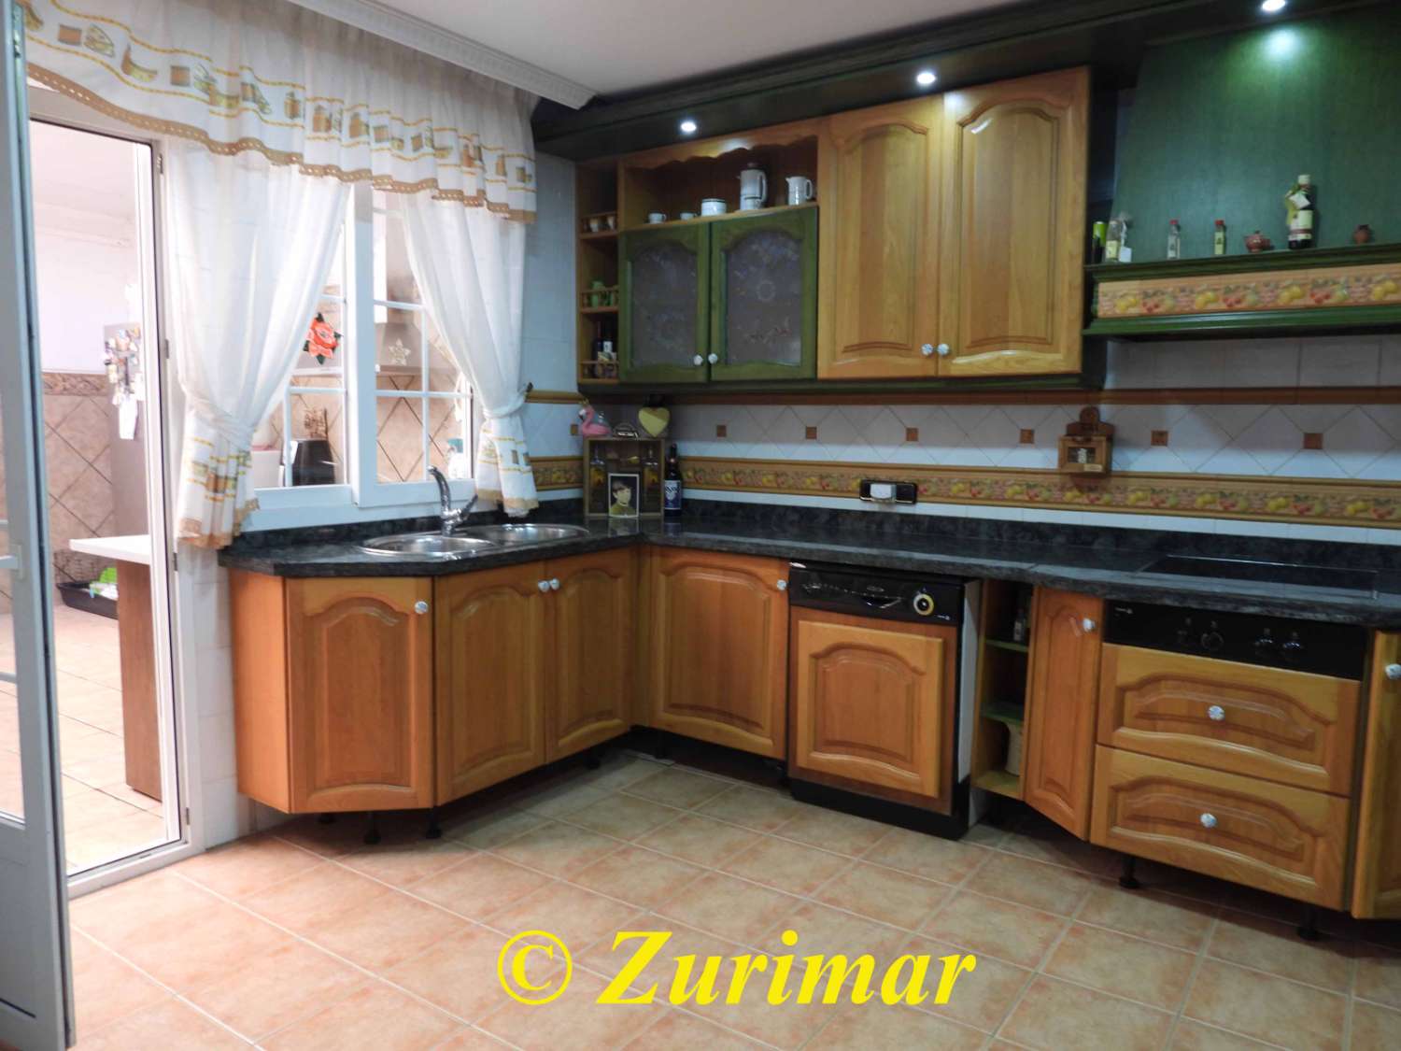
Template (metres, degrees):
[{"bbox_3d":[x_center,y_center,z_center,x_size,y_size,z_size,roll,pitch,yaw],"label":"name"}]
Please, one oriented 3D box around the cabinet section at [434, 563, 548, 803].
[{"bbox_3d":[-0.879,0.468,3.280,0.520,0.710,0.470,4,6,35],"label":"cabinet section"}]

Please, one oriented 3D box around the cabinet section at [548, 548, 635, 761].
[{"bbox_3d":[-0.620,0.427,3.622,0.573,0.702,0.474,4,6,34],"label":"cabinet section"}]

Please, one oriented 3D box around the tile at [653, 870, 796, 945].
[{"bbox_3d":[0.077,1.034,2.632,0.306,0.010,0.306,4,6,35],"label":"tile"}]

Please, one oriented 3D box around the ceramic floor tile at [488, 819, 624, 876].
[{"bbox_3d":[-0.428,0.984,2.951,0.300,0.010,0.300,4,6,35],"label":"ceramic floor tile"}]

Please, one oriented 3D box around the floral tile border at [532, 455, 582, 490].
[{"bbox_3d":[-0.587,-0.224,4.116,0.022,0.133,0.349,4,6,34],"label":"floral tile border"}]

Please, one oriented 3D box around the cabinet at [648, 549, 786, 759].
[{"bbox_3d":[0.200,0.428,3.766,0.625,0.700,0.550,4,6,35],"label":"cabinet"}]

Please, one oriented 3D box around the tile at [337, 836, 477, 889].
[{"bbox_3d":[-0.855,0.987,2.874,0.300,0.010,0.300,4,6,35],"label":"tile"}]

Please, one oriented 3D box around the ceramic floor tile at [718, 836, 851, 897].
[{"bbox_3d":[0.257,1.016,2.901,0.307,0.010,0.307,4,6,35],"label":"ceramic floor tile"}]

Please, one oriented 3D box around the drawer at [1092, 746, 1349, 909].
[{"bbox_3d":[1.455,0.752,2.703,0.588,0.281,0.460,4,6,35],"label":"drawer"}]

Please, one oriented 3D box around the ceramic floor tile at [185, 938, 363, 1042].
[{"bbox_3d":[-0.968,1.062,2.226,0.306,0.010,0.306,4,6,35],"label":"ceramic floor tile"}]

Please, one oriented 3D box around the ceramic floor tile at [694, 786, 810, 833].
[{"bbox_3d":[0.180,0.975,3.334,0.307,0.010,0.307,4,6,35],"label":"ceramic floor tile"}]

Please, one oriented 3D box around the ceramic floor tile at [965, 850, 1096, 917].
[{"bbox_3d":[0.945,1.032,2.801,0.307,0.010,0.307,4,6,35],"label":"ceramic floor tile"}]

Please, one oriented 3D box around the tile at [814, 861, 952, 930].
[{"bbox_3d":[0.510,1.034,2.723,0.307,0.010,0.307,4,6,35],"label":"tile"}]

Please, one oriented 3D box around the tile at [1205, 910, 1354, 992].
[{"bbox_3d":[1.435,1.054,2.409,0.300,0.010,0.300,4,6,35],"label":"tile"}]

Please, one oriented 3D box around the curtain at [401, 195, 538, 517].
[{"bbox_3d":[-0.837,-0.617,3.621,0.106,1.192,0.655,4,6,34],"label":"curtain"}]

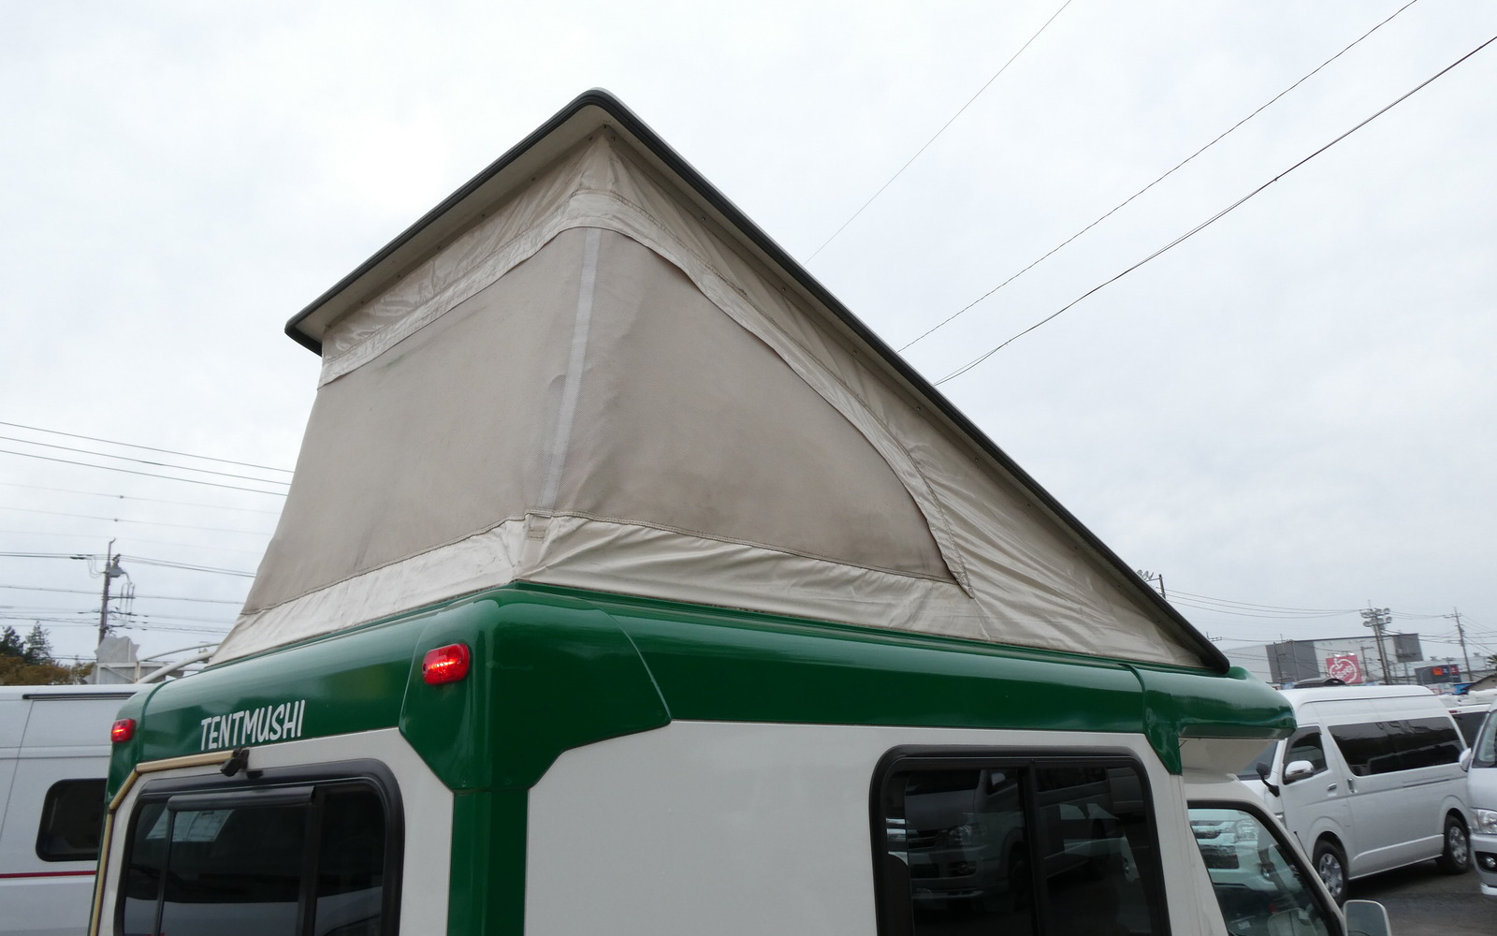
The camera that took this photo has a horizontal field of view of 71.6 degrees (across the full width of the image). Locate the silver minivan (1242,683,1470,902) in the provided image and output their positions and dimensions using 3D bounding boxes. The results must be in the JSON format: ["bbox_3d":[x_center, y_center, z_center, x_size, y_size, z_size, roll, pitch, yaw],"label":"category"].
[{"bbox_3d":[6.904,3.892,12.750,5.380,2.285,1.880,7,-17,-35],"label":"silver minivan"}]

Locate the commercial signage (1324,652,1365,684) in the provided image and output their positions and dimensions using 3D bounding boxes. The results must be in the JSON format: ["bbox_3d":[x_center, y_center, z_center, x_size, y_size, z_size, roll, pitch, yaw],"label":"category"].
[{"bbox_3d":[66.020,22.223,115.000,3.500,3.300,0.300,-14,-19,37],"label":"commercial signage"}]

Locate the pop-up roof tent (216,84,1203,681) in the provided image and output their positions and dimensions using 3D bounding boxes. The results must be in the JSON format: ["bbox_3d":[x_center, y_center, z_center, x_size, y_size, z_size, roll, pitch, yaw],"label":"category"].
[{"bbox_3d":[0.076,0.121,2.661,2.292,0.831,1.237,15,-24,-43],"label":"pop-up roof tent"}]

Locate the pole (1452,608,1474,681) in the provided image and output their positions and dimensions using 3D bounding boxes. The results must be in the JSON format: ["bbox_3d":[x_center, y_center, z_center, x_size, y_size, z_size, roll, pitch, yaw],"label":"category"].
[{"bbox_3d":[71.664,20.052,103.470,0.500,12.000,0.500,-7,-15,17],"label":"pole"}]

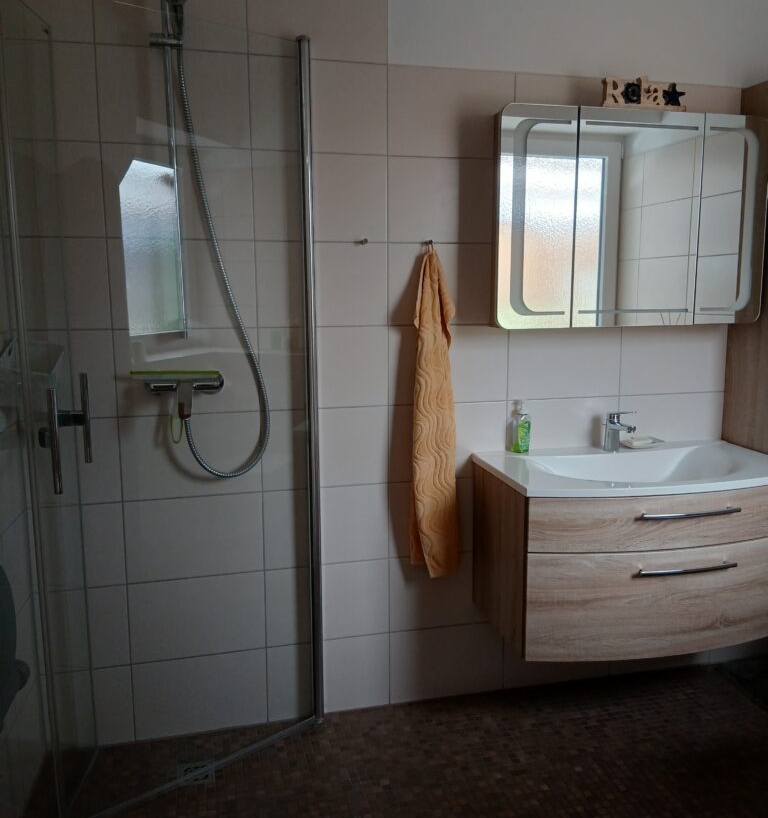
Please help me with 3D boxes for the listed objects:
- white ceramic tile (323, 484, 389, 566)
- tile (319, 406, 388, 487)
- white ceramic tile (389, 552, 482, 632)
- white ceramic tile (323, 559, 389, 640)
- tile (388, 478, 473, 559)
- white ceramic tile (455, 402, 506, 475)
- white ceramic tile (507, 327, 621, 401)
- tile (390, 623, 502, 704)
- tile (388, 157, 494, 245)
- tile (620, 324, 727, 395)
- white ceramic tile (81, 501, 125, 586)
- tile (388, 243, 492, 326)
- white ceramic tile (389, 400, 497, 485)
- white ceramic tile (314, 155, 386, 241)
[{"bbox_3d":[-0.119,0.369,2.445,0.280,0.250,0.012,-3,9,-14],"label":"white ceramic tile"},{"bbox_3d":[-0.180,0.122,2.387,0.400,0.250,0.010,-3,9,-14],"label":"tile"},{"bbox_3d":[0.204,0.598,2.542,0.385,0.250,0.010,-3,9,-14],"label":"white ceramic tile"},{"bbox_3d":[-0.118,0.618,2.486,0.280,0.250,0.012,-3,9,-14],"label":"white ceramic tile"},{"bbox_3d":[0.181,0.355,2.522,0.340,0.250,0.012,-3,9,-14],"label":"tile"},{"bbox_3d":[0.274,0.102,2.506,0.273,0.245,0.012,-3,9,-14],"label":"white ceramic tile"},{"bbox_3d":[0.602,-0.162,2.545,0.400,0.250,0.010,-3,9,-14],"label":"white ceramic tile"},{"bbox_3d":[0.212,0.845,2.584,0.400,0.250,0.010,-3,9,-14],"label":"tile"},{"bbox_3d":[0.207,-0.636,2.347,0.400,0.250,0.010,-3,9,-14],"label":"tile"},{"bbox_3d":[0.995,-0.180,2.645,0.400,0.250,0.010,-3,9,-14],"label":"tile"},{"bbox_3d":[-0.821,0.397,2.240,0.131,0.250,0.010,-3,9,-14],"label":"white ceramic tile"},{"bbox_3d":[0.207,-0.390,2.386,0.400,0.250,0.010,-3,9,-14],"label":"tile"},{"bbox_3d":[0.204,0.105,2.488,0.390,0.250,0.012,-3,9,-14],"label":"white ceramic tile"},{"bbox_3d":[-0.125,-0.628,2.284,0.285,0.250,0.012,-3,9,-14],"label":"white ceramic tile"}]

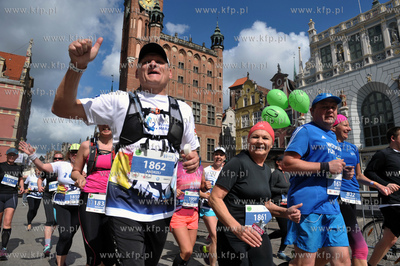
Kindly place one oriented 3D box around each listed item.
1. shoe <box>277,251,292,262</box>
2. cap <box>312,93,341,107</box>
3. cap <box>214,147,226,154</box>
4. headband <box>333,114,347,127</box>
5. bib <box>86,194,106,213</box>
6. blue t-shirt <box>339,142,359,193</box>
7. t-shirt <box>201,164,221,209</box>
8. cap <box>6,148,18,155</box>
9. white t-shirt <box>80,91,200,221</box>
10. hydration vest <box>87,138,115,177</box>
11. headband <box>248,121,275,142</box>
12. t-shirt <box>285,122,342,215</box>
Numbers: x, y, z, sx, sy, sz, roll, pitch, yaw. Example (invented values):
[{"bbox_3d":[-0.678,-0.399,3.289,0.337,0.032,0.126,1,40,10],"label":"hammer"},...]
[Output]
[{"bbox_3d":[1.232,1.782,3.870,0.100,0.115,0.270,5,-14,-26],"label":"shoe"},{"bbox_3d":[1.033,-0.270,2.170,0.175,0.125,0.250,2,-10,-9],"label":"cap"},{"bbox_3d":[0.297,0.256,3.900,0.175,0.120,0.250,-1,-10,10],"label":"cap"},{"bbox_3d":[1.203,-0.109,2.330,0.170,0.110,0.200,7,-15,-32],"label":"headband"},{"bbox_3d":[-0.792,0.557,2.120,0.215,0.150,0.020,6,-11,-15],"label":"bib"},{"bbox_3d":[1.254,0.301,2.360,0.450,0.500,0.270,3,-13,-20],"label":"blue t-shirt"},{"bbox_3d":[0.181,0.732,3.580,0.380,0.560,0.250,0,-12,-5],"label":"t-shirt"},{"bbox_3d":[-3.231,0.318,4.600,0.175,0.120,0.250,8,-8,-31],"label":"cap"},{"bbox_3d":[-0.322,0.126,1.490,0.610,0.710,0.330,7,-11,-16],"label":"white t-shirt"},{"bbox_3d":[-0.872,0.218,2.420,0.310,0.390,0.260,2,-13,-15],"label":"hydration vest"},{"bbox_3d":[0.434,-0.004,1.870,0.170,0.140,0.190,-3,-11,18],"label":"headband"},{"bbox_3d":[0.929,0.289,2.170,0.510,0.720,0.350,6,-12,-27],"label":"t-shirt"}]

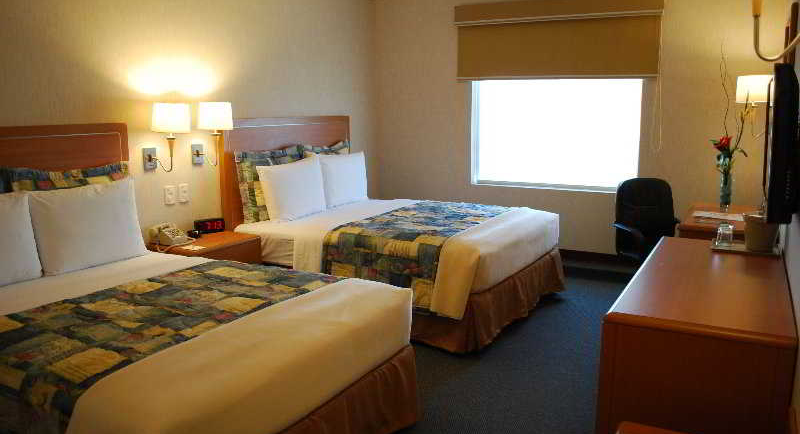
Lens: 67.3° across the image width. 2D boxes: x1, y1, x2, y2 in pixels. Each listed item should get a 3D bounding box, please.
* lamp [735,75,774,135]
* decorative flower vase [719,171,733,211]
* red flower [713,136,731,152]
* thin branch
[{"bbox_3d":[2.209,-0.668,3.699,0.280,0.400,0.225,7,13,30],"label":"lamp"},{"bbox_3d":[2.166,-0.180,3.958,0.085,0.275,0.085,7,13,30],"label":"decorative flower vase"},{"bbox_3d":[2.217,-0.507,4.144,0.115,0.110,0.115,7,13,31],"label":"red flower"},{"bbox_3d":[2.216,-0.857,4.103,0.105,0.630,0.095,7,13,31],"label":"thin branch"}]

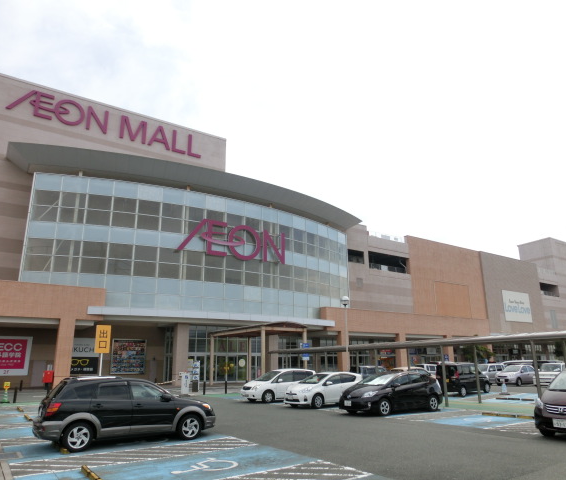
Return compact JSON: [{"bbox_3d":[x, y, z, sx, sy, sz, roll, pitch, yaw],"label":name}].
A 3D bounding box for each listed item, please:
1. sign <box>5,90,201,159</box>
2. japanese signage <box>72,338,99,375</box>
[{"bbox_3d":[-16.051,-11.054,42.594,17.670,2.450,0.350,9,-19,-33],"label":"sign"},{"bbox_3d":[-17.967,10.368,39.513,2.915,3.090,0.150,9,-19,-33],"label":"japanese signage"}]

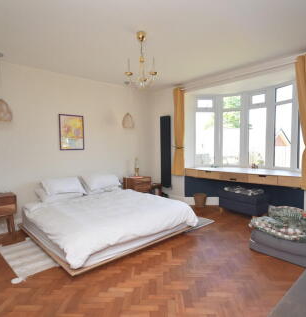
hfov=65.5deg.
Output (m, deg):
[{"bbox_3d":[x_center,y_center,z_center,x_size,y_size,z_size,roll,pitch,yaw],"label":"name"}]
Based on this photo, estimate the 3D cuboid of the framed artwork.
[{"bbox_3d":[-1.463,-0.470,4.352,0.450,0.628,0.026,-4,4,-42],"label":"framed artwork"}]

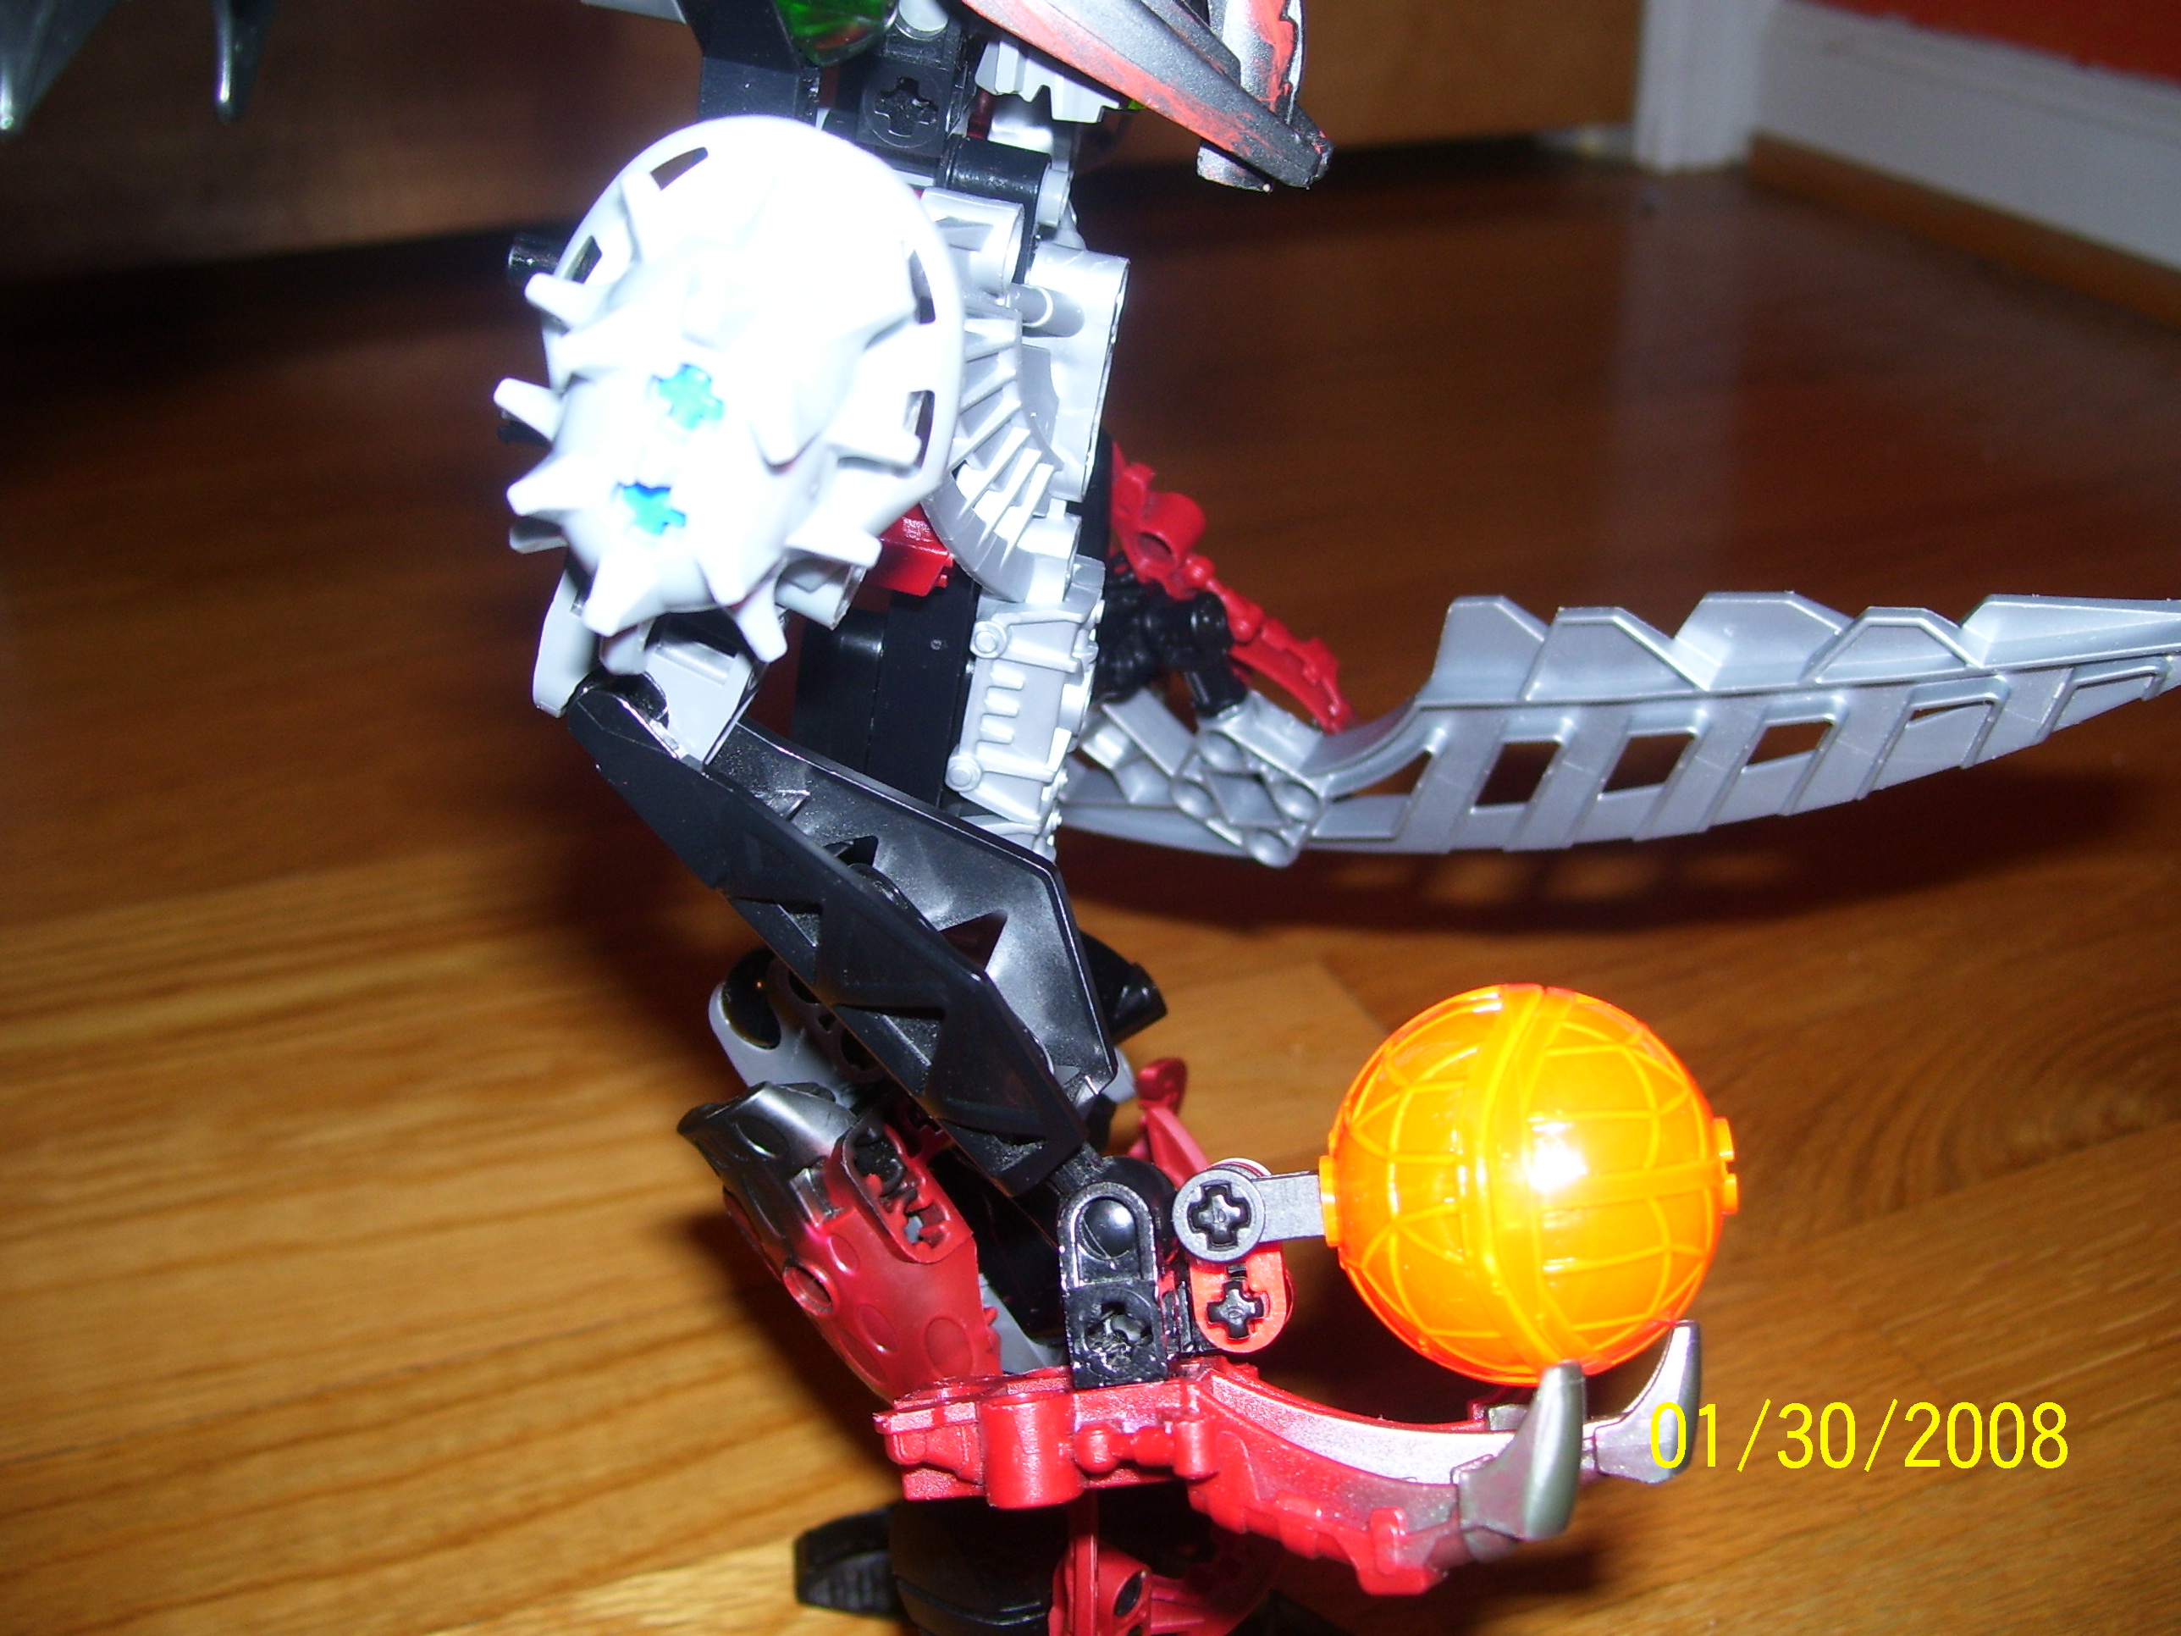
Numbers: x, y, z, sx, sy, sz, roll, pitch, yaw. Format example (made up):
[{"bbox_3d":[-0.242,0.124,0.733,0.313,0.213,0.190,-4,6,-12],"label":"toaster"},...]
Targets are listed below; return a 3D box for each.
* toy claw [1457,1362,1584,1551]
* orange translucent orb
[{"bbox_3d":[0.032,0.048,0.175,0.009,0.013,0.005,7,16,37],"label":"toy claw"},{"bbox_3d":[0.035,0.030,0.189,0.034,0.032,0.032,3,26,12],"label":"orange translucent orb"}]

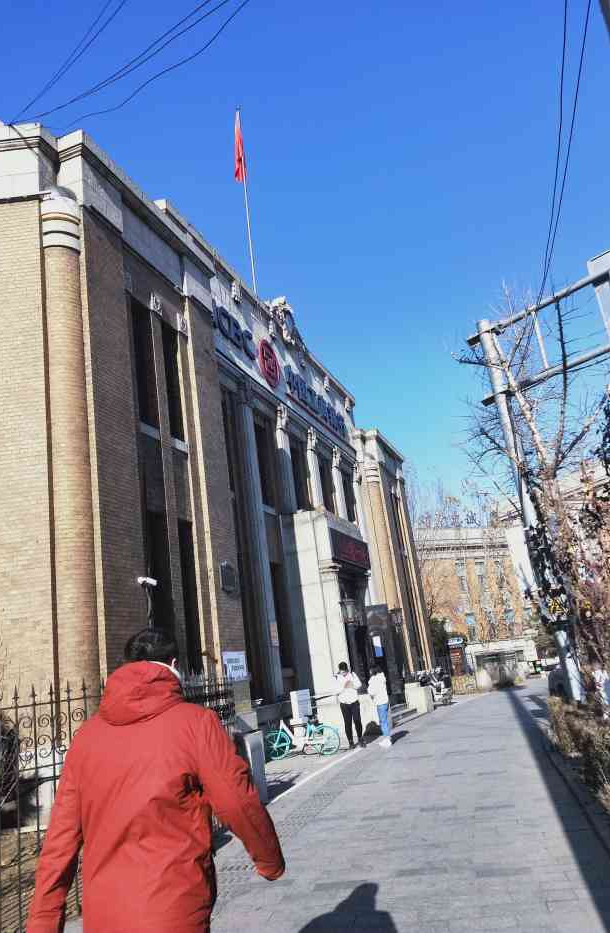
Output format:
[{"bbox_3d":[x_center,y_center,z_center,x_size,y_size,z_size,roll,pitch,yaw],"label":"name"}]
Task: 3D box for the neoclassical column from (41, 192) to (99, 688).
[{"bbox_3d":[-3.441,-0.462,9.124,0.620,8.576,0.620,-13,-16,19],"label":"neoclassical column"}]

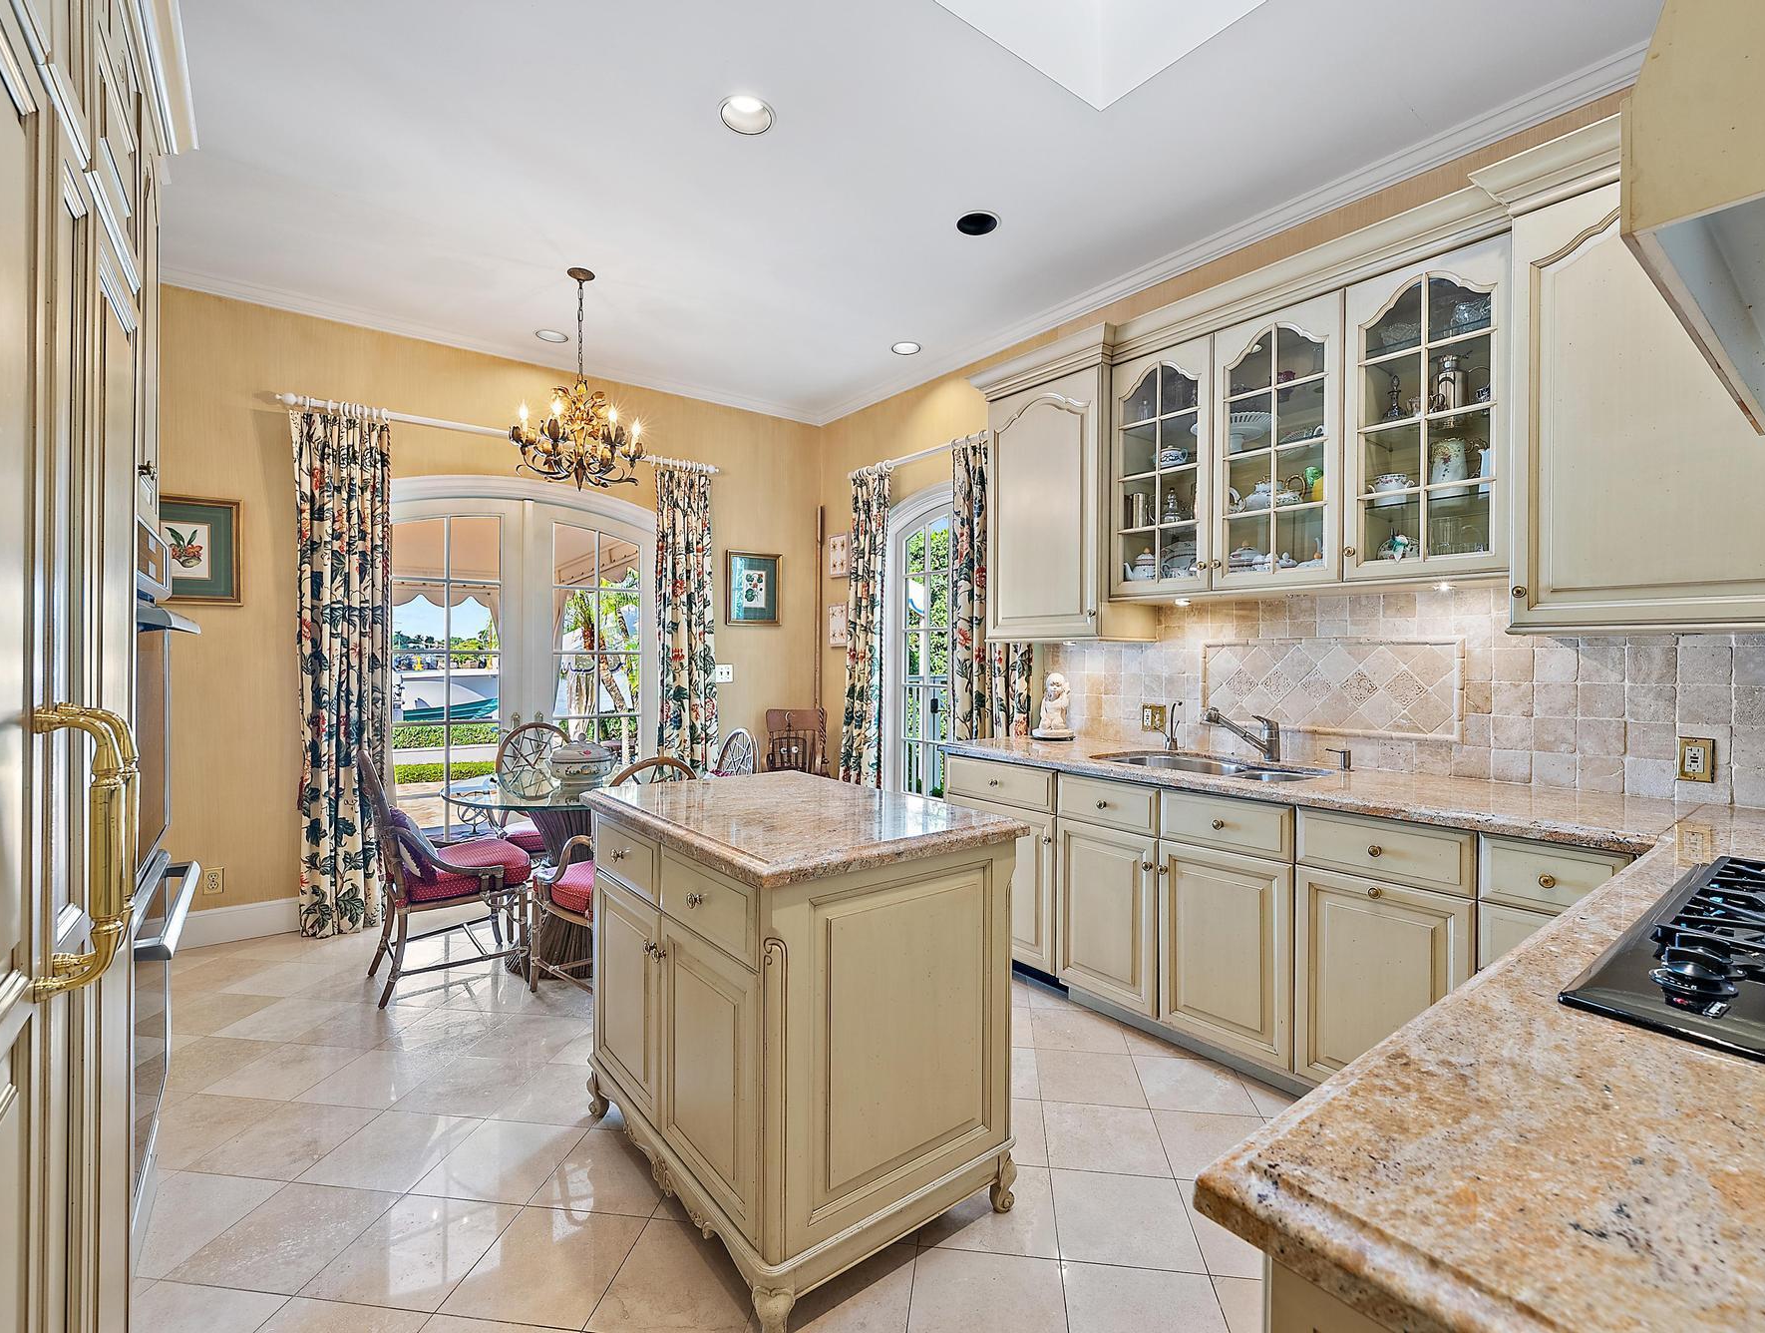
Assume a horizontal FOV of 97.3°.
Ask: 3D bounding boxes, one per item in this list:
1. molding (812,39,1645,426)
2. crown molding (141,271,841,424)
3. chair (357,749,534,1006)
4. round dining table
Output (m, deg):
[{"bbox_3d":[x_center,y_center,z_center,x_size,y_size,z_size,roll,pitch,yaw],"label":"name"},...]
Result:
[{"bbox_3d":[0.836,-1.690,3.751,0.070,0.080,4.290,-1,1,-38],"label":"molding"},{"bbox_3d":[-1.846,-1.673,4.207,3.510,0.078,0.060,0,0,-36],"label":"crown molding"},{"bbox_3d":[-1.753,0.787,3.149,0.630,0.940,0.560,-1,1,-35],"label":"chair"},{"bbox_3d":[-1.279,0.879,3.408,1.160,0.745,1.160,0,0,0],"label":"round dining table"}]

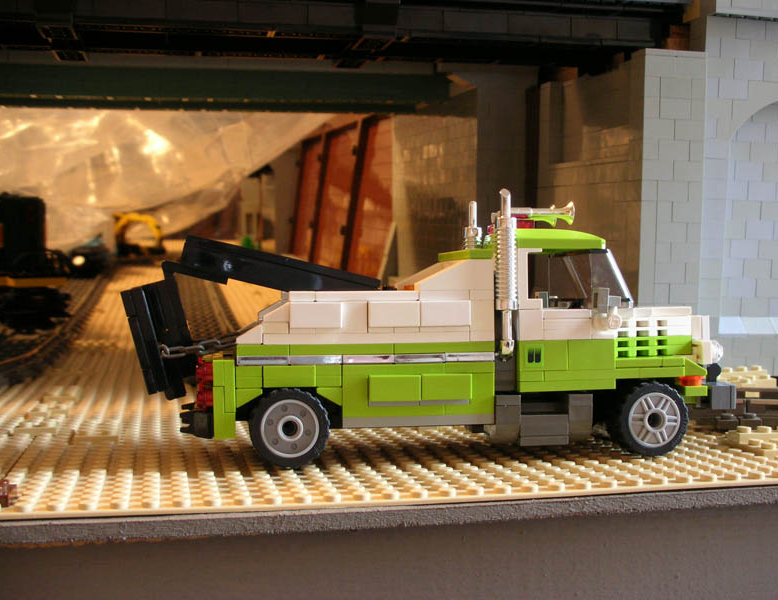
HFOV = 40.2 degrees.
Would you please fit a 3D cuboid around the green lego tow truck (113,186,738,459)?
[{"bbox_3d":[0.014,0.008,0.353,0.199,0.086,0.061,0,1,-11],"label":"green lego tow truck"}]

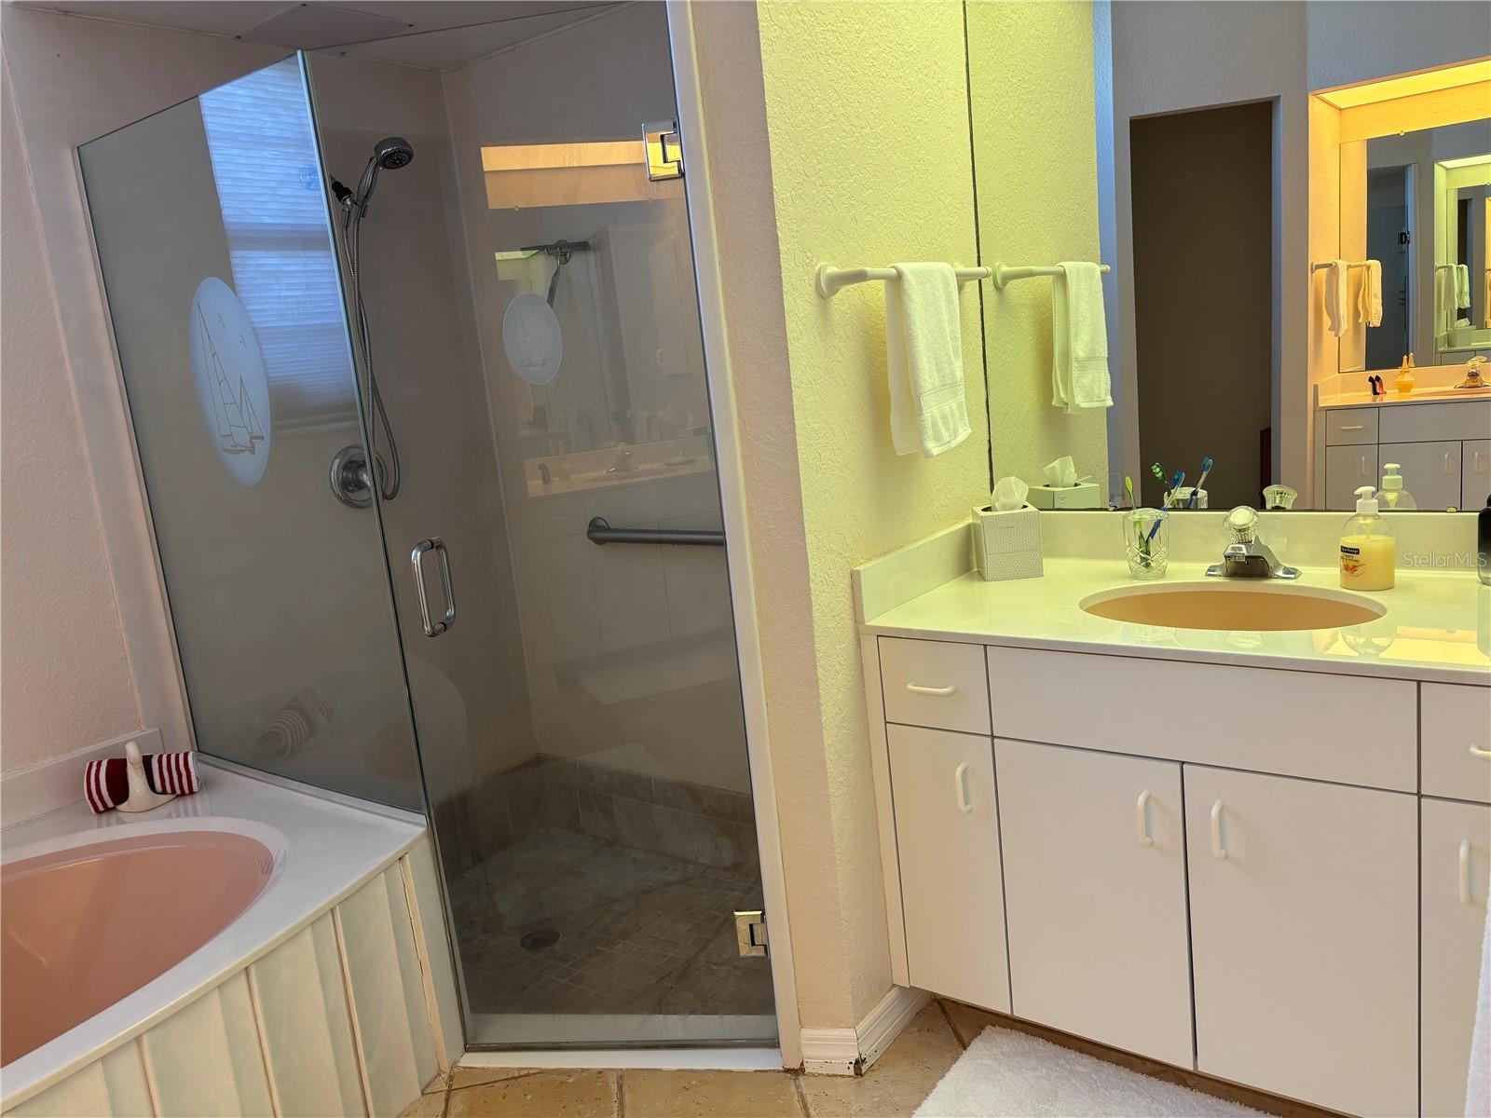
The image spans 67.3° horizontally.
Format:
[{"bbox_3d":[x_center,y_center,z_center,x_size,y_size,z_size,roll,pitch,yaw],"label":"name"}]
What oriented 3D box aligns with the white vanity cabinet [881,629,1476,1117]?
[{"bbox_3d":[0.822,0.453,1.877,1.057,0.750,0.576,2,14,37],"label":"white vanity cabinet"}]

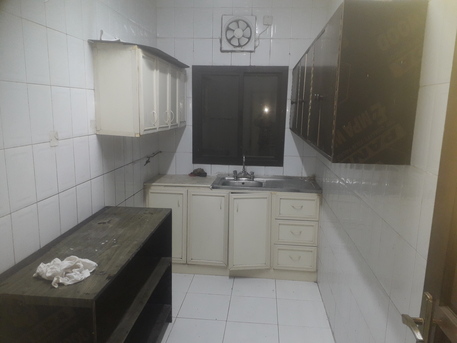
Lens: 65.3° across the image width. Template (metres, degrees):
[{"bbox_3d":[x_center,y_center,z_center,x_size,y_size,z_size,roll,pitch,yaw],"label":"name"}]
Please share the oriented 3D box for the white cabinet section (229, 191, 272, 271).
[{"bbox_3d":[0.237,0.553,3.665,0.423,0.761,0.490,2,10,5],"label":"white cabinet section"}]

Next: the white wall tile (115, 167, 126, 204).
[{"bbox_3d":[-0.903,0.120,2.965,0.012,0.303,0.200,2,10,5],"label":"white wall tile"}]

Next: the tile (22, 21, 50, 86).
[{"bbox_3d":[-0.982,-0.599,1.824,0.012,0.303,0.200,2,10,5],"label":"tile"}]

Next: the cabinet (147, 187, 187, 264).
[{"bbox_3d":[-0.589,0.506,3.818,0.415,0.795,0.500,2,10,6],"label":"cabinet"}]

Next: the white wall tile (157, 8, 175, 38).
[{"bbox_3d":[-0.649,-1.544,3.717,0.188,0.300,0.010,2,10,6],"label":"white wall tile"}]

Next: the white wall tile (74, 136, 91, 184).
[{"bbox_3d":[-0.952,-0.073,2.321,0.015,0.300,0.200,2,10,5],"label":"white wall tile"}]

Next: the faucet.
[{"bbox_3d":[0.163,-0.026,3.670,0.220,0.276,0.190,2,10,5],"label":"faucet"}]

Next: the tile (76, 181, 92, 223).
[{"bbox_3d":[-0.962,0.225,2.377,0.012,0.303,0.200,2,10,5],"label":"tile"}]

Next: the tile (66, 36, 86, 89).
[{"bbox_3d":[-0.932,-0.663,2.191,0.010,0.300,0.198,2,10,6],"label":"tile"}]

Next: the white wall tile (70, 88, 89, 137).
[{"bbox_3d":[-0.946,-0.370,2.268,0.015,0.300,0.200,2,10,5],"label":"white wall tile"}]

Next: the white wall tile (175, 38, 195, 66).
[{"bbox_3d":[-0.464,-1.245,3.773,0.200,0.300,0.015,2,10,5],"label":"white wall tile"}]

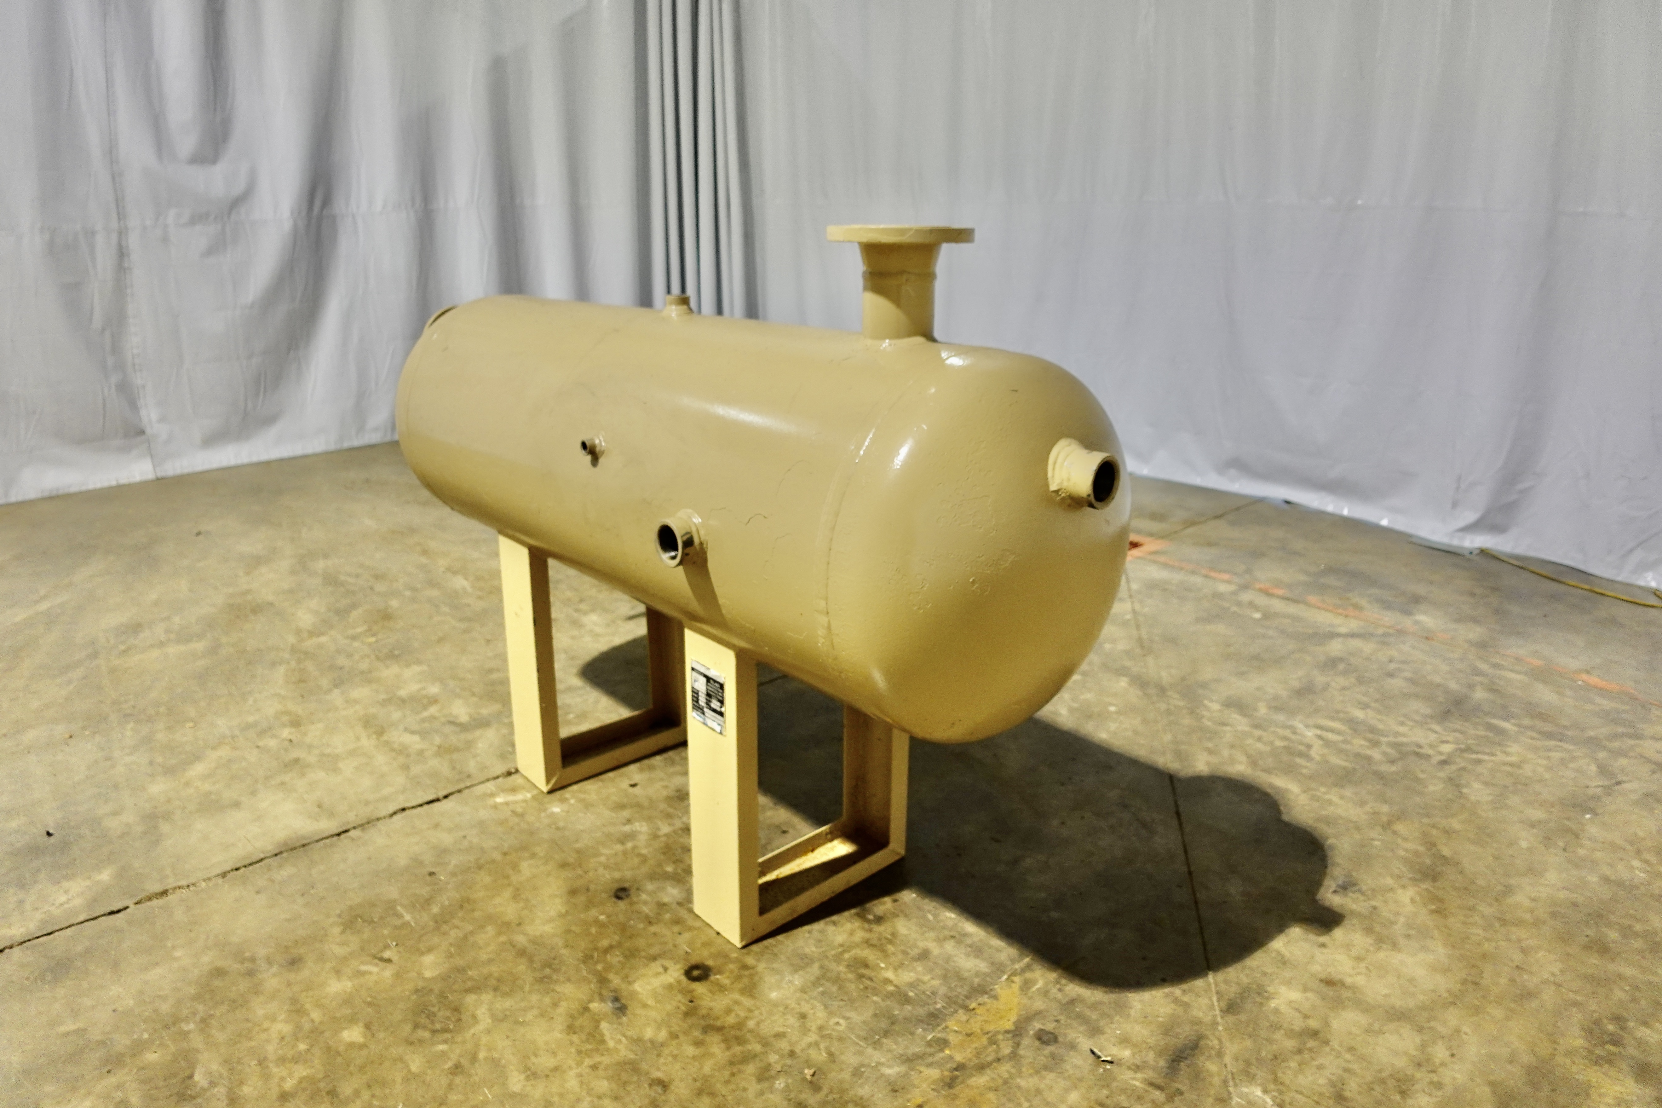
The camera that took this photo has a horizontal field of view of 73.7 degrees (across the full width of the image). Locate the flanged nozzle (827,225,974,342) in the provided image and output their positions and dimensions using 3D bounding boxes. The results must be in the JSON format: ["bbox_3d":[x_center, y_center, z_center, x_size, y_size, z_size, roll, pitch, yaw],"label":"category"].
[{"bbox_3d":[0.108,-0.426,1.757,0.229,0.176,0.229,0,17,0],"label":"flanged nozzle"}]

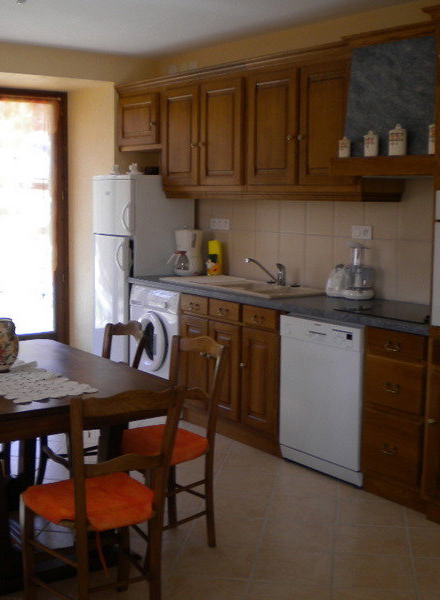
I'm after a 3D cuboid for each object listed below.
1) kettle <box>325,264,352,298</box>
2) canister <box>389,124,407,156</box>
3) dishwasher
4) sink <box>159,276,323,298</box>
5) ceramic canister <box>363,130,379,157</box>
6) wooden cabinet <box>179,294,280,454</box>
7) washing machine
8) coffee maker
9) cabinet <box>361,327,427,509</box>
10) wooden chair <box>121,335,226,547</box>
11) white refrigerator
[{"bbox_3d":[0.682,-0.109,4.565,0.165,0.185,0.140,3,7,16],"label":"kettle"},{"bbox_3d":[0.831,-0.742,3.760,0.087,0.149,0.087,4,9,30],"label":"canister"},{"bbox_3d":[0.741,0.487,4.405,0.565,0.819,0.596,-7,10,-37],"label":"dishwasher"},{"bbox_3d":[0.149,-0.015,5.043,0.481,0.154,1.146,-7,10,-37],"label":"sink"},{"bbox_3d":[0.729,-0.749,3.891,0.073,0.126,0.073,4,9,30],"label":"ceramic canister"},{"bbox_3d":[0.254,0.393,5.002,0.551,0.843,0.939,-7,10,-37],"label":"wooden cabinet"},{"bbox_3d":[-0.220,0.316,5.599,0.555,0.835,0.588,-7,10,-37],"label":"washing machine"},{"bbox_3d":[-0.235,-0.333,5.731,0.210,0.320,0.165,-4,9,-35],"label":"coffee maker"},{"bbox_3d":[1.034,0.529,4.007,0.555,0.843,0.387,-7,10,-37],"label":"cabinet"},{"bbox_3d":[-0.240,0.604,3.350,0.430,0.850,0.410,-5,9,-39],"label":"wooden chair"},{"bbox_3d":[-0.562,-0.101,5.966,0.570,1.590,0.540,-5,9,-37],"label":"white refrigerator"}]

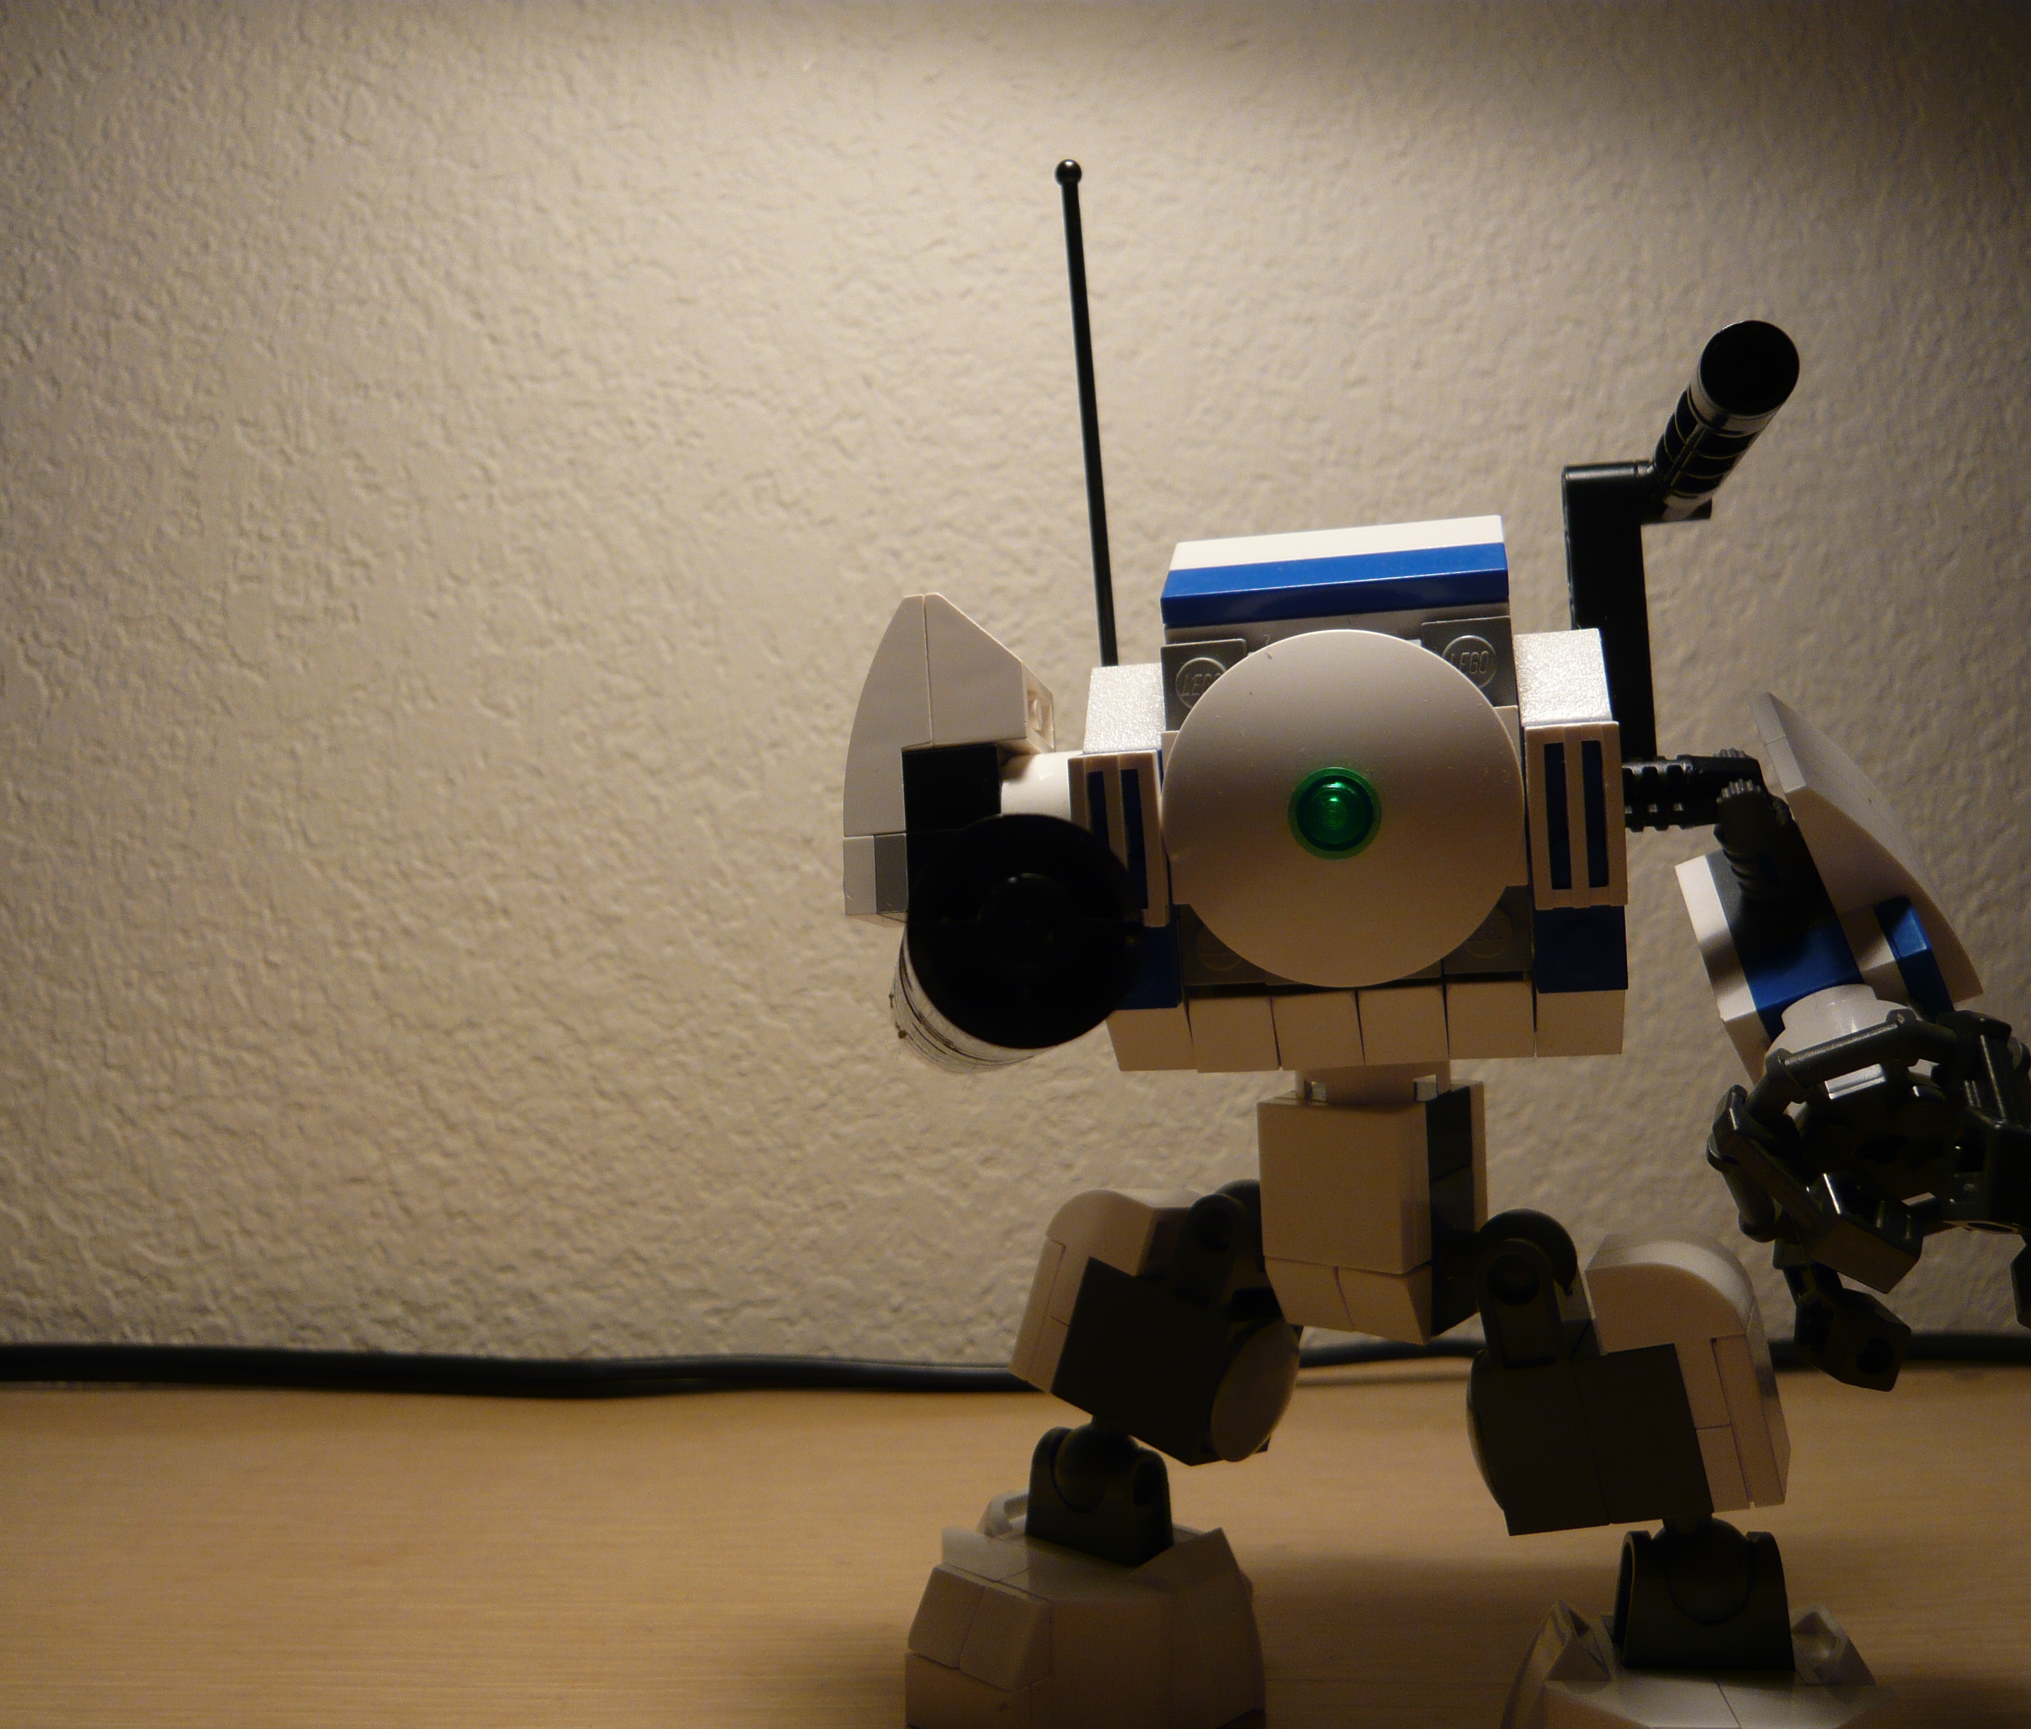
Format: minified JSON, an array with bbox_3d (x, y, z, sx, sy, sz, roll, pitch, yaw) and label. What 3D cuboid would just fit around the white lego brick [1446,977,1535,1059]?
[{"bbox_3d":[0.045,0.015,0.176,0.008,0.008,0.006,-3,6,13],"label":"white lego brick"}]

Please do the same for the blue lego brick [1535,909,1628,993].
[{"bbox_3d":[0.052,0.008,0.172,0.008,0.008,0.006,-3,3,13],"label":"blue lego brick"}]

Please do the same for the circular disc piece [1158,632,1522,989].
[{"bbox_3d":[0.028,-0.005,0.164,0.032,0.032,0.006,-3,3,13],"label":"circular disc piece"}]

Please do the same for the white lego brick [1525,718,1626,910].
[{"bbox_3d":[0.049,-0.004,0.162,0.008,0.016,0.003,-3,6,13],"label":"white lego brick"}]

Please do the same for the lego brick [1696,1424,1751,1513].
[{"bbox_3d":[0.069,0.057,0.181,0.003,0.008,0.013,-14,-5,23],"label":"lego brick"}]

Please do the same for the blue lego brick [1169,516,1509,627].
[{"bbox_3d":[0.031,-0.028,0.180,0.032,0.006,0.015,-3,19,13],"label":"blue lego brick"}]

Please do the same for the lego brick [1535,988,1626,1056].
[{"bbox_3d":[0.052,0.014,0.174,0.008,0.008,0.006,-3,6,13],"label":"lego brick"}]

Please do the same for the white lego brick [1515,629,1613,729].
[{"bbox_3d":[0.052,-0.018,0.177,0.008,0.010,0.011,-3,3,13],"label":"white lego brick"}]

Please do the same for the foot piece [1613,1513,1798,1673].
[{"bbox_3d":[0.069,0.073,0.189,0.016,0.014,0.009,0,0,9],"label":"foot piece"}]

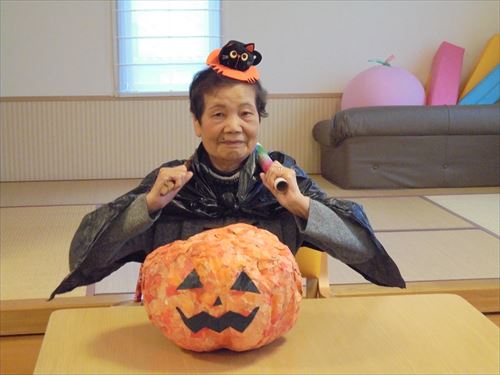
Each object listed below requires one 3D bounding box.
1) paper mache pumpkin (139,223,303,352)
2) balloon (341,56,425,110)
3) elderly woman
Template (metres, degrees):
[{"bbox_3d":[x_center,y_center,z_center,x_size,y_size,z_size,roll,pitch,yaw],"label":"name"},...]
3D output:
[{"bbox_3d":[-0.052,0.181,1.690,0.296,0.225,0.265,-1,9,-2],"label":"paper mache pumpkin"},{"bbox_3d":[0.817,-0.516,5.676,0.520,0.560,0.520,-2,10,-8],"label":"balloon"},{"bbox_3d":[-0.041,0.299,2.040,0.800,1.240,0.680,-1,9,-6],"label":"elderly woman"}]

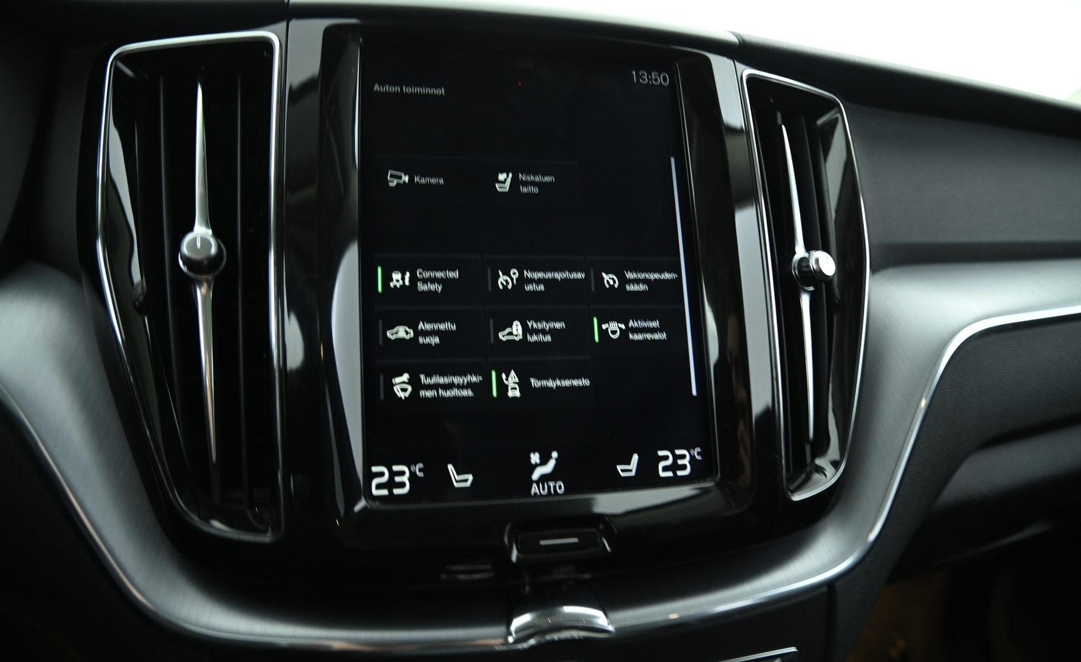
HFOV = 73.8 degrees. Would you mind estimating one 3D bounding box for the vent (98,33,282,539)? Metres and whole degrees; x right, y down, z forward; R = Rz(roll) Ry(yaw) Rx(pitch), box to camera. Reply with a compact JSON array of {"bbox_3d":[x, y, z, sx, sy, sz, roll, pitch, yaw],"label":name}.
[{"bbox_3d":[-0.131,-0.021,0.270,0.072,0.195,0.034,-5,-10,4],"label":"vent"}]

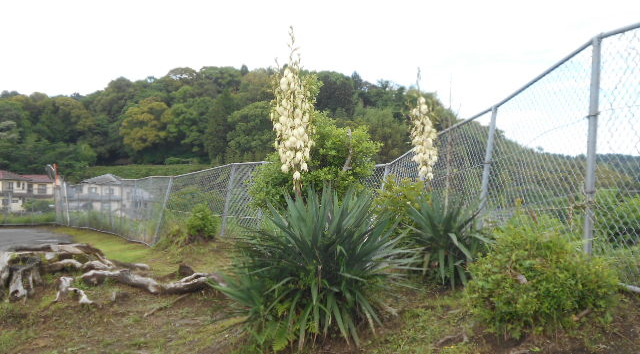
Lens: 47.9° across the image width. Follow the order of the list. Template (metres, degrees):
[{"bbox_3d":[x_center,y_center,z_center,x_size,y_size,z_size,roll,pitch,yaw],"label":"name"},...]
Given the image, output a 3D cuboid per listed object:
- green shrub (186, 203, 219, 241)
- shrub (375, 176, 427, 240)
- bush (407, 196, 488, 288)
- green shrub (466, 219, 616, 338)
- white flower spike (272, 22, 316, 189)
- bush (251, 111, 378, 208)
[{"bbox_3d":[-2.037,0.789,12.500,0.560,0.660,0.550,0,0,0],"label":"green shrub"},{"bbox_3d":[0.770,0.321,6.900,0.520,0.660,0.500,0,0,0],"label":"shrub"},{"bbox_3d":[1.043,0.528,5.900,0.670,0.750,0.650,0,0,0],"label":"bush"},{"bbox_3d":[1.219,0.551,3.950,0.820,0.610,0.740,0,0,0],"label":"green shrub"},{"bbox_3d":[-0.170,-0.410,4.450,0.270,1.020,0.270,0,0,0],"label":"white flower spike"},{"bbox_3d":[-0.058,0.005,7.600,1.400,1.400,1.250,0,0,0],"label":"bush"}]

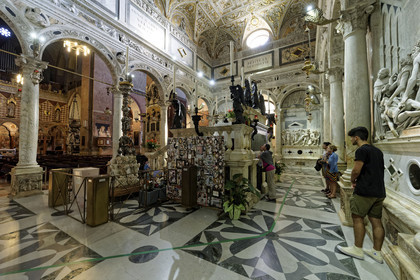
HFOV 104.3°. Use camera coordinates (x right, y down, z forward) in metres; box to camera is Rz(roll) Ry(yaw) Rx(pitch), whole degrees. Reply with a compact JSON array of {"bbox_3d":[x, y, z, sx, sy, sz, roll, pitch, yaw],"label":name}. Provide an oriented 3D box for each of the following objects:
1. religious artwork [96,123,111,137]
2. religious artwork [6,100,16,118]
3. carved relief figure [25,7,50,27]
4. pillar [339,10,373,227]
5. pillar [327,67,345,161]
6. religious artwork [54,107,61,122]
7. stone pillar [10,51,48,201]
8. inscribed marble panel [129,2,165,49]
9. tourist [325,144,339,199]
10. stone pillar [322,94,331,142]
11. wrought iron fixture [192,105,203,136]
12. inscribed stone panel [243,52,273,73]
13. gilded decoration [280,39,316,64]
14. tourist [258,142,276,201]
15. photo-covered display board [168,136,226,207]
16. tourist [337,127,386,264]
[{"bbox_3d":[-18.549,-1.813,28.436,0.120,2.400,2.300,-2,-3,31],"label":"religious artwork"},{"bbox_3d":[-32.119,-4.933,26.423,0.600,2.800,0.950,-2,-3,31],"label":"religious artwork"},{"bbox_3d":[-5.607,-4.048,5.345,0.250,0.540,0.560,-2,-3,31],"label":"carved relief figure"},{"bbox_3d":[2.977,-0.485,3.273,0.560,4.304,0.580,-1,-2,31],"label":"pillar"},{"bbox_3d":[4.579,-0.576,5.878,0.560,4.003,0.580,-1,-2,31],"label":"pillar"},{"bbox_3d":[-29.198,-4.881,31.272,0.600,2.900,0.850,-2,-3,31],"label":"religious artwork"},{"bbox_3d":[-5.879,-0.451,5.387,0.620,4.520,0.620,-2,-3,31],"label":"stone pillar"},{"bbox_3d":[-3.772,-6.930,10.093,0.100,1.419,2.609,-3,-5,32],"label":"inscribed marble panel"},{"bbox_3d":[3.662,0.936,4.930,0.420,1.544,0.430,-1,-2,25],"label":"tourist"},{"bbox_3d":[6.217,-0.515,8.552,0.560,4.003,0.580,-1,-2,31],"label":"stone pillar"},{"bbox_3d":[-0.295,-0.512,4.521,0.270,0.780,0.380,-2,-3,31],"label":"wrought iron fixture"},{"bbox_3d":[3.753,-6.084,12.920,2.400,1.200,0.100,-2,-3,31],"label":"inscribed stone panel"},{"bbox_3d":[6.430,-6.415,11.877,2.360,1.443,0.080,-1,-2,31],"label":"gilded decoration"},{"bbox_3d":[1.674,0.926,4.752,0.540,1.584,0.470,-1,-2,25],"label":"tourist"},{"bbox_3d":[-0.436,0.835,4.358,1.744,1.776,0.100,-1,-2,29],"label":"photo-covered display board"},{"bbox_3d":[2.186,0.737,2.365,0.530,1.824,0.460,1,-2,-36],"label":"tourist"}]

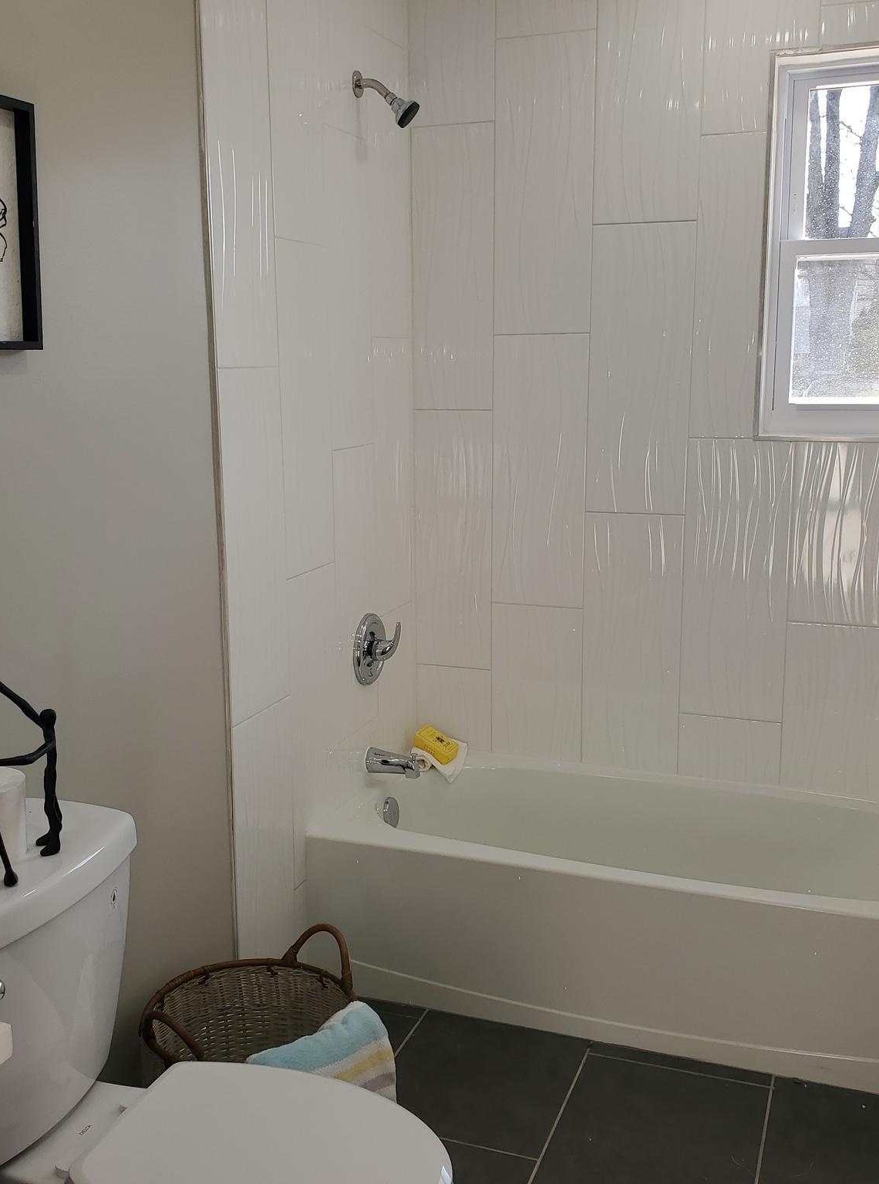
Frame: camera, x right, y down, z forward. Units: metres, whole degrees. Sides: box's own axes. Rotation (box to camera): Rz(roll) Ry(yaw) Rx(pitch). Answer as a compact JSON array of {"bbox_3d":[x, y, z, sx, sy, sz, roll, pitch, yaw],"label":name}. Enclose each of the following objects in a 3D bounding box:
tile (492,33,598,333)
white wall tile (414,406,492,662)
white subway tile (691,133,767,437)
[{"bbox_3d":[0.260,-1.006,2.952,0.253,0.705,0.010,4,12,20],"label":"tile"},{"bbox_3d":[0.040,-0.138,3.207,0.217,0.705,0.010,4,12,20],"label":"white wall tile"},{"bbox_3d":[0.694,-0.725,2.847,0.153,0.705,0.010,4,12,20],"label":"white subway tile"}]

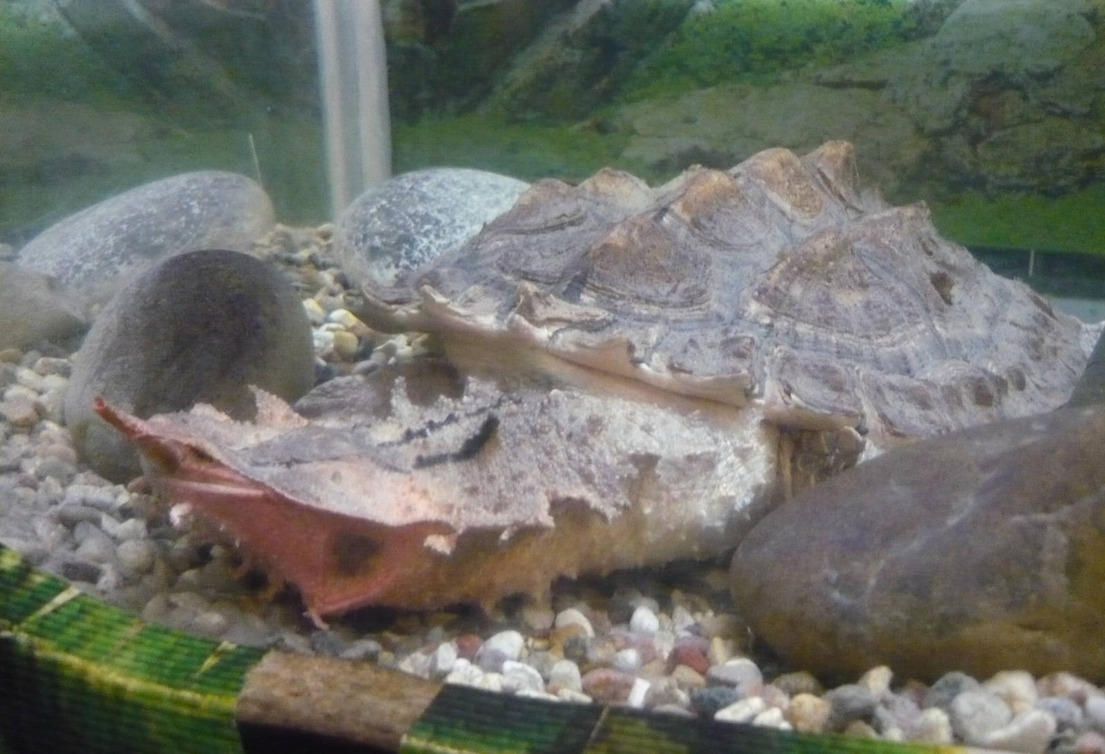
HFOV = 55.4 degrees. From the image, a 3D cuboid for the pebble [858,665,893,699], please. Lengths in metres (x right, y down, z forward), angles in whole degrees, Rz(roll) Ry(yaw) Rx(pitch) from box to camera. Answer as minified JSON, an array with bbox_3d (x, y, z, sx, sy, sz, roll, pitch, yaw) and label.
[{"bbox_3d":[0.155,0.145,0.502,0.015,0.015,0.015,8,21,19],"label":"pebble"}]

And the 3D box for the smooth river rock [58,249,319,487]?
[{"bbox_3d":[-0.208,-0.007,0.605,0.143,0.135,0.115,-6,23,-14],"label":"smooth river rock"}]

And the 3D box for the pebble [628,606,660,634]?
[{"bbox_3d":[0.048,0.127,0.547,0.016,0.014,0.015,3,20,6],"label":"pebble"}]

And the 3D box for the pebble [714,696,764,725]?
[{"bbox_3d":[0.074,0.131,0.414,0.021,0.010,0.011,-8,23,-18],"label":"pebble"}]

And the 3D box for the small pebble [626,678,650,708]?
[{"bbox_3d":[0.040,0.147,0.489,0.010,0.014,0.014,3,20,6],"label":"small pebble"}]

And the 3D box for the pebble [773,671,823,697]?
[{"bbox_3d":[0.100,0.126,0.428,0.020,0.013,0.015,0,22,0],"label":"pebble"}]

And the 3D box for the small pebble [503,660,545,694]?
[{"bbox_3d":[-0.012,0.124,0.433,0.018,0.012,0.015,0,22,0],"label":"small pebble"}]

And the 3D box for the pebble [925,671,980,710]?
[{"bbox_3d":[0.157,0.123,0.412,0.022,0.016,0.018,9,21,23],"label":"pebble"}]

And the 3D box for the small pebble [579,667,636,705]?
[{"bbox_3d":[0.027,0.146,0.493,0.026,0.017,0.019,3,20,4],"label":"small pebble"}]

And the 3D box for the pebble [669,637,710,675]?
[{"bbox_3d":[0.058,0.118,0.447,0.018,0.013,0.015,0,22,0],"label":"pebble"}]

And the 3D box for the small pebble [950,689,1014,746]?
[{"bbox_3d":[0.162,0.129,0.397,0.024,0.020,0.020,10,21,25],"label":"small pebble"}]

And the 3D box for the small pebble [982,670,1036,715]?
[{"bbox_3d":[0.183,0.128,0.422,0.023,0.016,0.019,0,22,0],"label":"small pebble"}]

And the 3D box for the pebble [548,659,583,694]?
[{"bbox_3d":[0.005,0.119,0.417,0.014,0.015,0.013,1,19,1],"label":"pebble"}]

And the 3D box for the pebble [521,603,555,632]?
[{"bbox_3d":[-0.007,0.126,0.546,0.017,0.015,0.016,1,20,-1],"label":"pebble"}]

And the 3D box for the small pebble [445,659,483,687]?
[{"bbox_3d":[-0.036,0.123,0.436,0.016,0.010,0.012,0,22,0],"label":"small pebble"}]

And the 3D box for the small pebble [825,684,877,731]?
[{"bbox_3d":[0.114,0.126,0.401,0.020,0.017,0.018,7,20,18],"label":"small pebble"}]

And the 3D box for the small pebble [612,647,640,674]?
[{"bbox_3d":[0.030,0.116,0.429,0.012,0.012,0.011,3,19,5],"label":"small pebble"}]

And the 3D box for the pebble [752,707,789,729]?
[{"bbox_3d":[0.082,0.128,0.394,0.014,0.010,0.011,6,20,13],"label":"pebble"}]

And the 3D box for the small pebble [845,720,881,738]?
[{"bbox_3d":[0.114,0.131,0.388,0.014,0.009,0.011,8,20,19],"label":"small pebble"}]

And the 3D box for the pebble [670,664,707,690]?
[{"bbox_3d":[0.054,0.119,0.418,0.015,0.011,0.013,4,19,8],"label":"pebble"}]

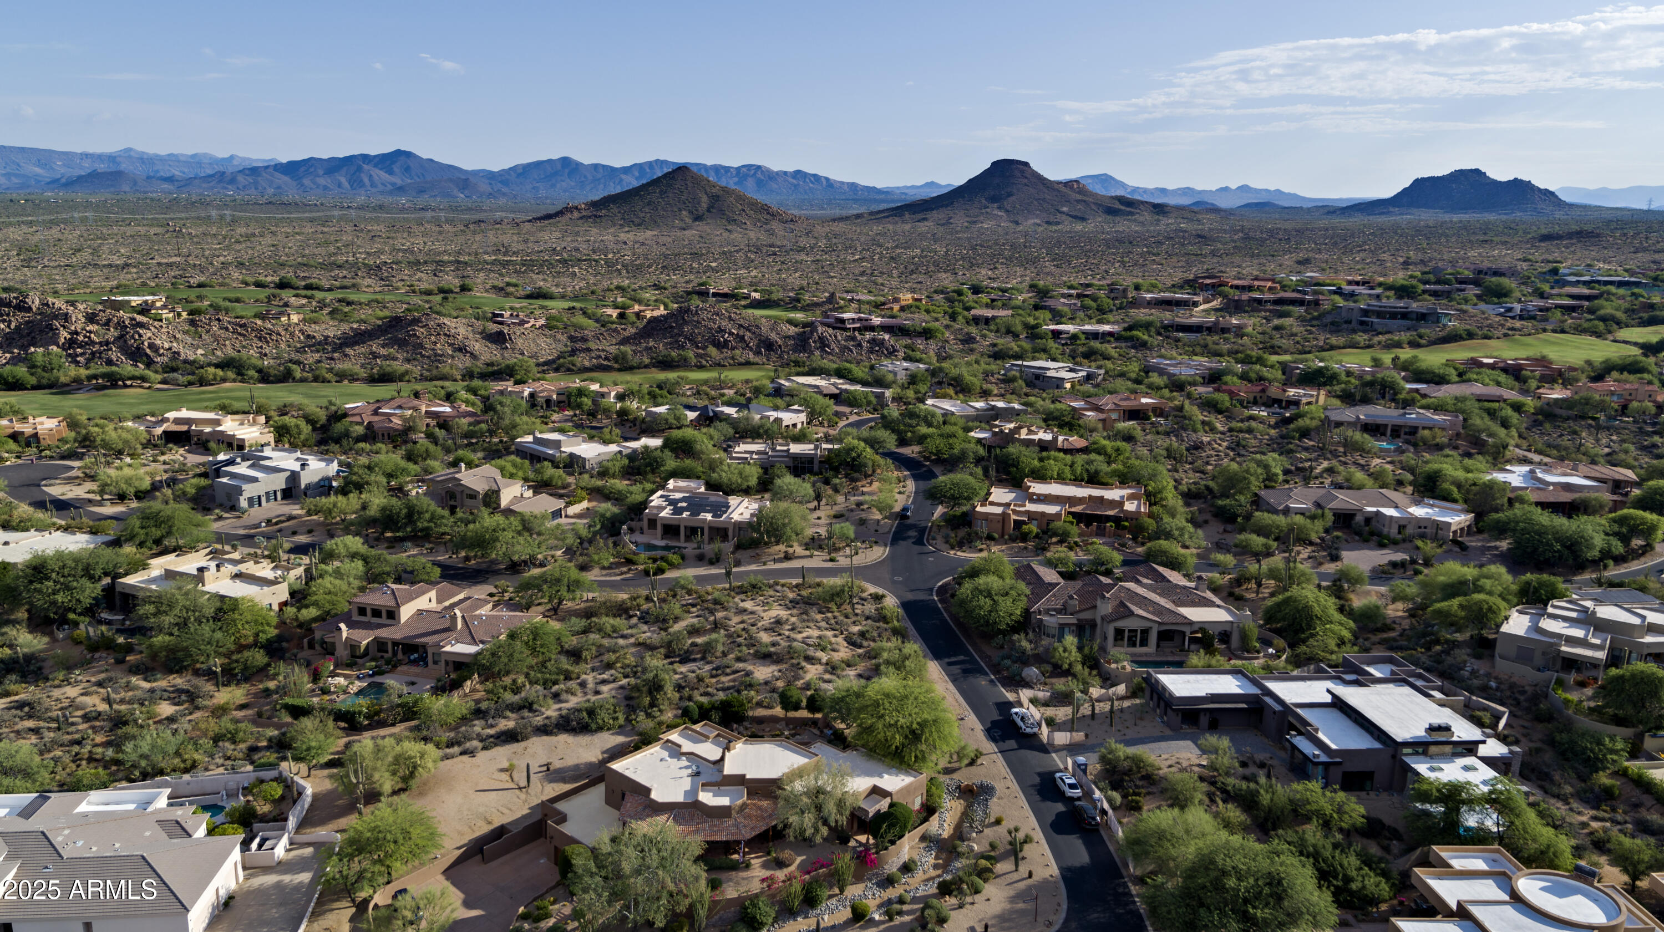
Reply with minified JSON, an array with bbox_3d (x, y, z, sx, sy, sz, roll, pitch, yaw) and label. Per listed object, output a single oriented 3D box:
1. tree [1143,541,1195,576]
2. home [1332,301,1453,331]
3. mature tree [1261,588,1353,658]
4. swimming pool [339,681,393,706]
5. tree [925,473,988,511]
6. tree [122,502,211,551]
[{"bbox_3d":[60.700,16.450,191.110,9.200,6.000,8.700,0,14,0],"label":"tree"},{"bbox_3d":[212.320,-58.790,407.790,42.000,9.500,22.000,7,16,24],"label":"home"},{"bbox_3d":[75.080,24.430,167.540,13.000,8.200,12.500,0,15,0],"label":"mature tree"},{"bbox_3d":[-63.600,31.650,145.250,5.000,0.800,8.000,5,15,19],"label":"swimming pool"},{"bbox_3d":[27.000,5.850,229.170,13.200,7.600,12.000,0,14,0],"label":"tree"},{"bbox_3d":[-134.750,12.390,214.520,15.800,7.800,14.500,0,15,0],"label":"tree"}]

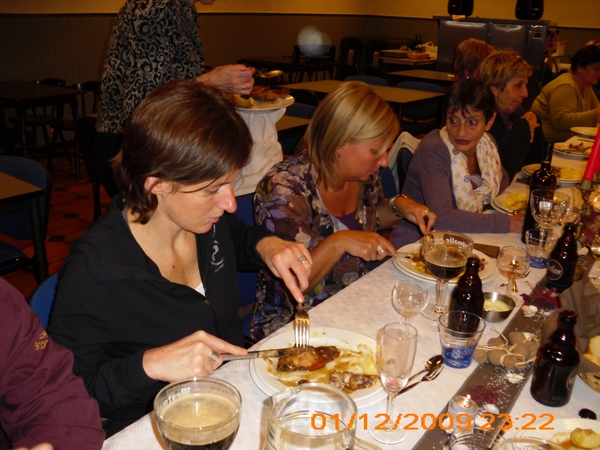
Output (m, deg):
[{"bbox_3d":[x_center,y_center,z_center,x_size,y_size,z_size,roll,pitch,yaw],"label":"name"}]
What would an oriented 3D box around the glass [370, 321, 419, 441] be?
[{"bbox_3d":[0.146,0.243,0.959,0.059,0.180,0.059,4,19,0],"label":"glass"}]

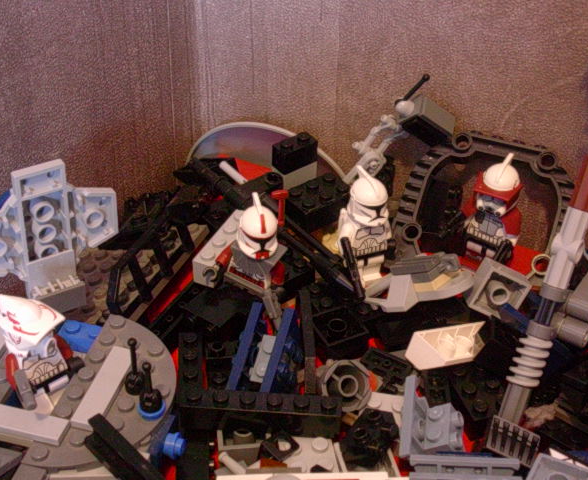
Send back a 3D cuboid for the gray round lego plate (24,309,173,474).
[{"bbox_3d":[-0.051,0.046,0.324,0.032,0.005,0.064,11,38,11],"label":"gray round lego plate"}]

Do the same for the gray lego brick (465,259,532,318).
[{"bbox_3d":[0.070,0.017,0.383,0.016,0.016,0.011,25,16,-10],"label":"gray lego brick"}]

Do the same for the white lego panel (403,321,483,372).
[{"bbox_3d":[0.047,0.033,0.348,0.024,0.009,0.013,-9,40,-12],"label":"white lego panel"}]

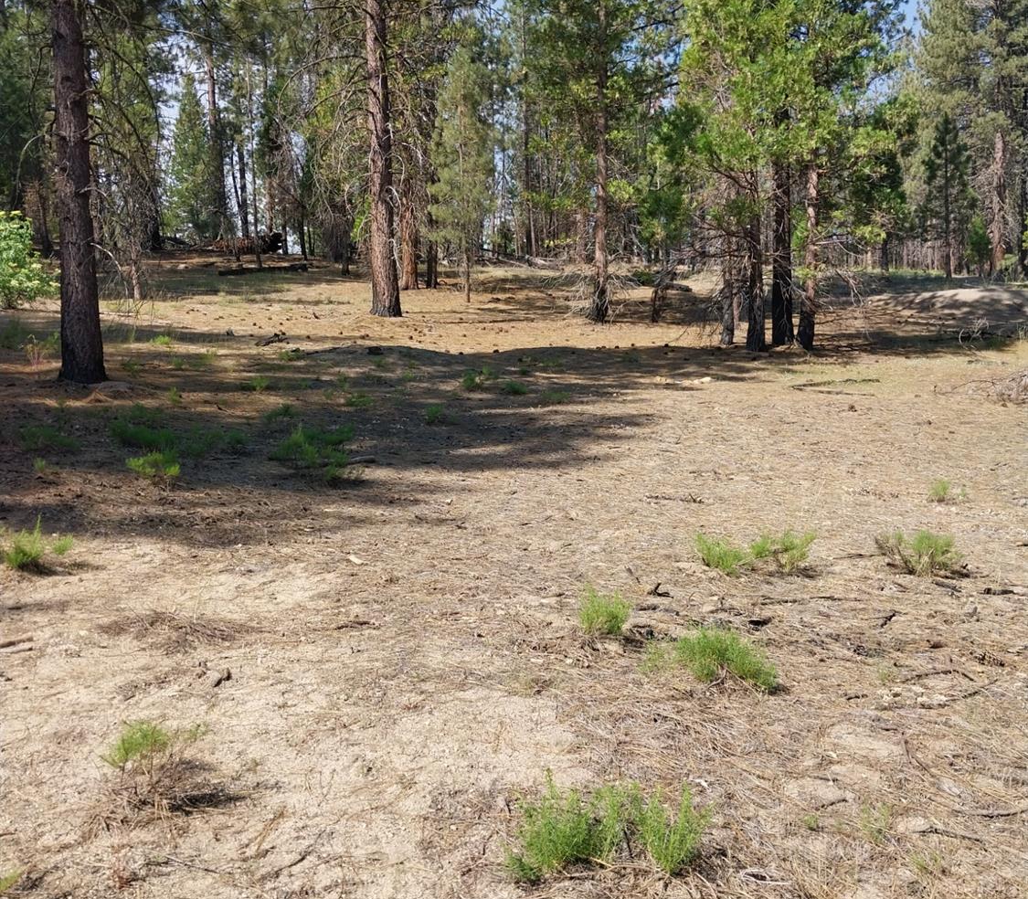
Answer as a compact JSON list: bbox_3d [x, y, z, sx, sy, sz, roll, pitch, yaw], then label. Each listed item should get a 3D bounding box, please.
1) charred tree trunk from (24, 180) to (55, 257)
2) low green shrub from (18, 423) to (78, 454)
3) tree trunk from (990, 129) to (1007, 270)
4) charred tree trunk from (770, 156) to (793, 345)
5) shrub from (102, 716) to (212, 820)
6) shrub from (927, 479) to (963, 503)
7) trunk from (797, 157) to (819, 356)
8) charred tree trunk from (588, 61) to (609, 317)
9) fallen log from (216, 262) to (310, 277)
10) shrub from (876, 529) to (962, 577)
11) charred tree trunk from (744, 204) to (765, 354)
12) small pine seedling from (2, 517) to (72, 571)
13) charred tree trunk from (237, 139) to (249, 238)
[{"bbox_3d":[-14.268,-6.949,31.000,0.700,2.400,0.600,-5,9,-24],"label":"charred tree trunk"},{"bbox_3d":[-3.896,-0.089,8.600,0.490,0.220,0.420,-5,9,-24],"label":"low green shrub"},{"bbox_3d":[22.516,-11.440,47.539,0.650,6.423,0.650,-1,8,0],"label":"tree trunk"},{"bbox_3d":[4.394,-3.211,16.787,0.360,2.970,0.360,-1,8,0],"label":"charred tree trunk"},{"bbox_3d":[-1.047,0.931,3.000,0.310,0.210,0.280,-4,9,-20],"label":"shrub"},{"bbox_3d":[2.847,0.276,6.800,0.220,0.140,0.200,3,9,23],"label":"shrub"},{"bbox_3d":[4.631,-3.029,16.192,0.320,2.900,0.320,-1,8,0],"label":"trunk"},{"bbox_3d":[1.717,-5.197,21.134,0.400,5.104,0.400,-1,8,0],"label":"charred tree trunk"},{"bbox_3d":[-9.269,-6.640,38.000,3.450,0.340,0.380,-4,9,-19],"label":"fallen log"},{"bbox_3d":[2.123,0.539,5.400,0.430,0.210,0.330,-1,8,0],"label":"shrub"},{"bbox_3d":[4.096,-2.940,17.500,0.340,2.650,0.340,1,9,13],"label":"charred tree trunk"},{"bbox_3d":[-2.546,0.506,5.500,0.360,0.240,0.270,-1,8,0],"label":"small pine seedling"},{"bbox_3d":[-9.474,-9.137,36.000,0.380,3.500,0.360,-3,9,-14],"label":"charred tree trunk"}]

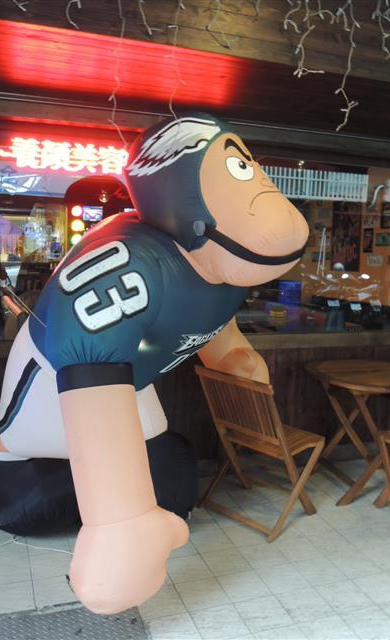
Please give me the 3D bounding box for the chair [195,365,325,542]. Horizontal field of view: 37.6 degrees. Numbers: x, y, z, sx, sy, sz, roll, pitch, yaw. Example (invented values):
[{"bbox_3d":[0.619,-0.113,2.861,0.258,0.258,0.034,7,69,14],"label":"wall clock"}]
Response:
[{"bbox_3d":[0.368,0.697,3.287,0.515,0.860,0.540,9,10,44],"label":"chair"}]

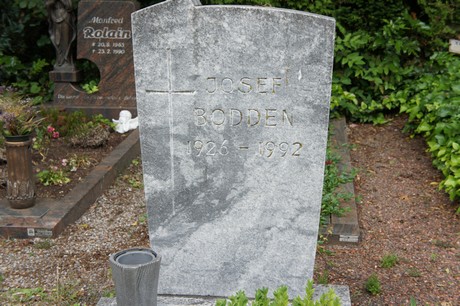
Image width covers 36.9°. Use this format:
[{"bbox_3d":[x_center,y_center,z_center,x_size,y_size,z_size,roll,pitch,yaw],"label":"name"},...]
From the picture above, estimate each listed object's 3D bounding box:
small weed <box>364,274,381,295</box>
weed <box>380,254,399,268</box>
[{"bbox_3d":[0.528,0.485,2.543,0.060,0.065,0.060,0,18,0],"label":"small weed"},{"bbox_3d":[0.636,0.431,2.742,0.072,0.045,0.064,0,18,0],"label":"weed"}]

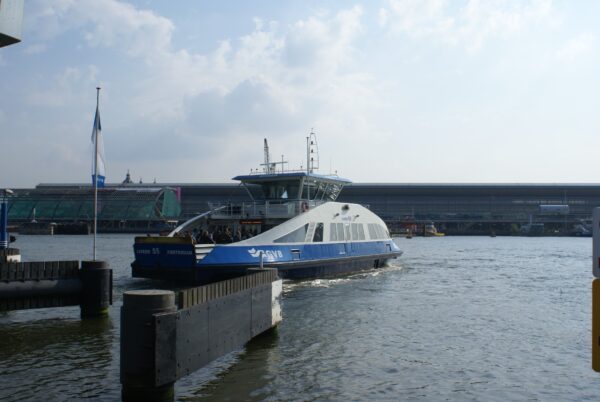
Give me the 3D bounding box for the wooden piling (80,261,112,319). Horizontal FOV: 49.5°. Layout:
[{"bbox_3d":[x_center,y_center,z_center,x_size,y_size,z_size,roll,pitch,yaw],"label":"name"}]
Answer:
[{"bbox_3d":[-7.820,3.406,25.000,1.120,2.220,1.120,1,-2,-18],"label":"wooden piling"}]

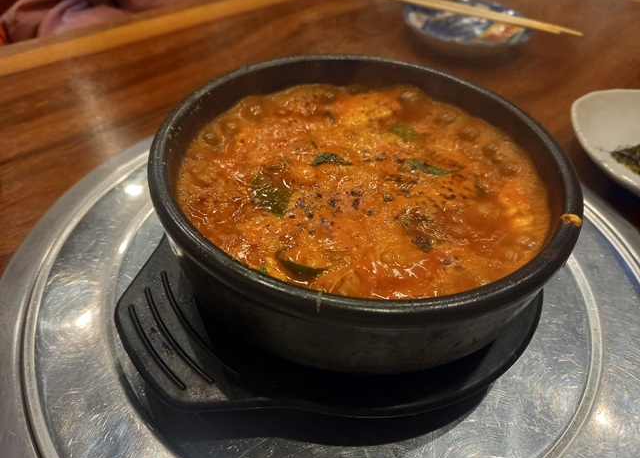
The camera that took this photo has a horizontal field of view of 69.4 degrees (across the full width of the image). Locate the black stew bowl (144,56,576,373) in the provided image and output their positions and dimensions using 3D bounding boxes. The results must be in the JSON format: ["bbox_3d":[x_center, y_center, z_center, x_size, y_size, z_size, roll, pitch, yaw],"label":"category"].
[{"bbox_3d":[0.017,-0.012,0.204,0.166,0.061,0.166,2,44,-2],"label":"black stew bowl"}]

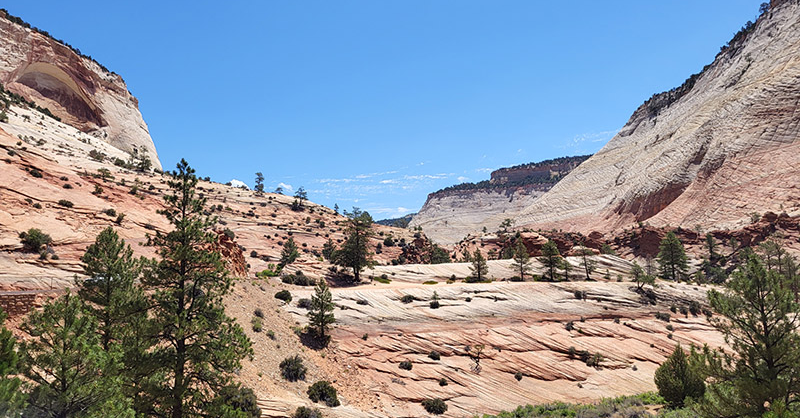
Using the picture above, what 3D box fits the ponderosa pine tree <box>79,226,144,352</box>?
[{"bbox_3d":[-18.240,5.460,38.000,4.090,8.590,3.970,0,-5,0],"label":"ponderosa pine tree"}]

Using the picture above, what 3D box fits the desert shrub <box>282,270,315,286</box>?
[{"bbox_3d":[-13.750,9.380,82.000,4.710,2.120,2.820,0,-2,0],"label":"desert shrub"}]

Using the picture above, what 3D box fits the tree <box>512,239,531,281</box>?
[{"bbox_3d":[19.210,8.020,95.000,3.160,6.880,3.000,0,-2,0],"label":"tree"}]

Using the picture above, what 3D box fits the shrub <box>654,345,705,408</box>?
[{"bbox_3d":[20.000,11.900,43.000,3.510,4.480,3.400,0,-5,0],"label":"shrub"}]

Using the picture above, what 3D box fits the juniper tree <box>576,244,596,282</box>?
[{"bbox_3d":[29.330,8.330,94.000,3.130,5.870,2.820,0,-2,0],"label":"juniper tree"}]

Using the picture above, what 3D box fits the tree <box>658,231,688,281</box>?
[{"bbox_3d":[44.600,7.750,98.000,5.220,8.150,4.960,0,-2,0],"label":"tree"}]

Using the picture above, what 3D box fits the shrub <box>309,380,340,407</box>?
[{"bbox_3d":[-7.290,17.810,58.000,3.030,2.640,2.940,0,-5,0],"label":"shrub"}]

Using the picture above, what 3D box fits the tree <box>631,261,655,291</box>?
[{"bbox_3d":[35.150,9.590,87.000,3.690,4.130,3.140,0,-2,0],"label":"tree"}]

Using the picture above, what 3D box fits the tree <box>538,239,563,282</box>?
[{"bbox_3d":[28.050,9.590,112.000,4.380,7.800,4.250,0,-5,0],"label":"tree"}]

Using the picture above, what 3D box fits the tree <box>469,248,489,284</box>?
[{"bbox_3d":[14.630,10.520,112.000,3.650,6.680,3.540,0,-5,0],"label":"tree"}]

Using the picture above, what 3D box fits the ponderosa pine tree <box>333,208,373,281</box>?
[{"bbox_3d":[-7.750,5.760,98.000,6.390,12.050,6.200,0,-5,0],"label":"ponderosa pine tree"}]

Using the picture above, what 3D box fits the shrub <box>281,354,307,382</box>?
[{"bbox_3d":[-10.630,15.980,60.000,2.700,2.410,2.560,0,-2,0],"label":"shrub"}]

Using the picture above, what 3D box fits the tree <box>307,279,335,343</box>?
[{"bbox_3d":[-8.880,11.580,68.000,2.880,7.160,2.800,0,-5,0],"label":"tree"}]

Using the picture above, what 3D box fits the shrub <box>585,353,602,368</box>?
[{"bbox_3d":[25.760,20.170,80.000,2.350,1.830,2.280,0,-5,0],"label":"shrub"}]

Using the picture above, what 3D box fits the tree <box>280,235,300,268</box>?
[{"bbox_3d":[-17.310,6.800,95.000,3.160,4.900,3.000,0,-2,0],"label":"tree"}]

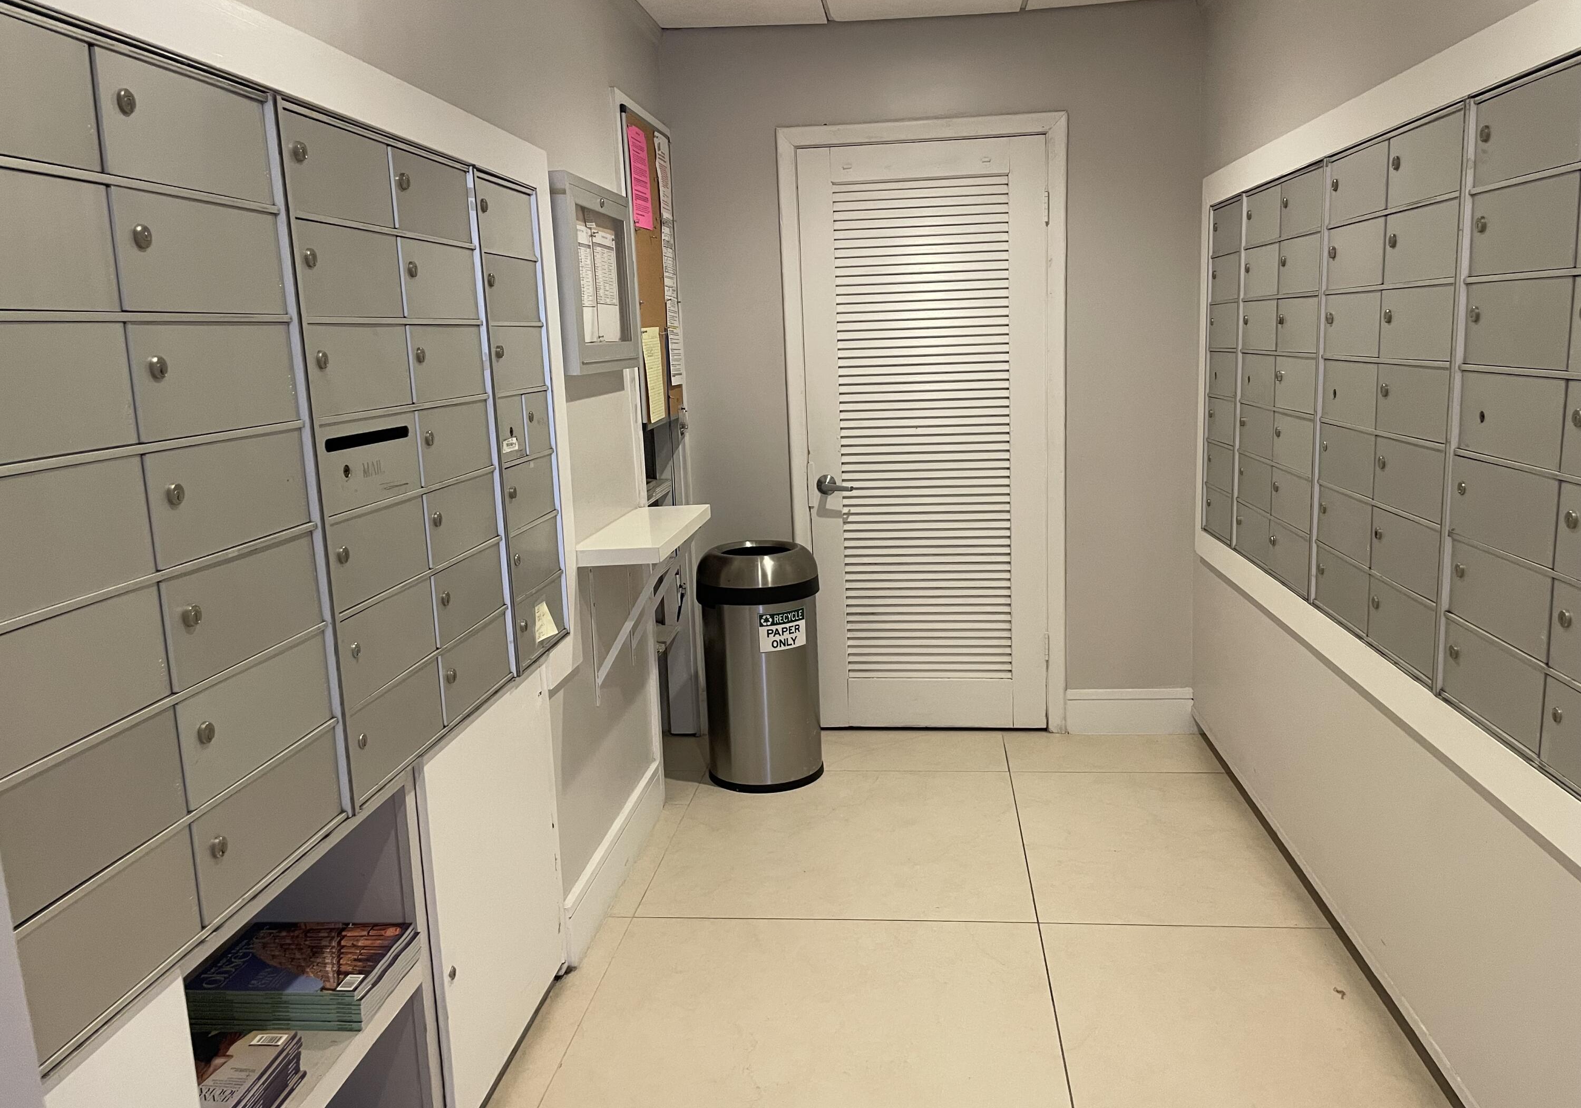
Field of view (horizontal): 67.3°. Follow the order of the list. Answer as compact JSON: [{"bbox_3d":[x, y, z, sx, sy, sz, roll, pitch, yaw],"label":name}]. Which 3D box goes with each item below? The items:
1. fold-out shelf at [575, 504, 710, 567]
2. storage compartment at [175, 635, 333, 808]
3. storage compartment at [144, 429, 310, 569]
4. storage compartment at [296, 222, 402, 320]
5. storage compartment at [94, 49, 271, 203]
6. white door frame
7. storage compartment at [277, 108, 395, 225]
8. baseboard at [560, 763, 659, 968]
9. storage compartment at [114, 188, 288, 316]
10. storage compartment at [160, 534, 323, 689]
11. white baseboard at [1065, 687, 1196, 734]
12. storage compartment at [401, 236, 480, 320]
[{"bbox_3d":[-0.381,-0.058,3.257,0.200,0.038,0.720,-1,10,7],"label":"fold-out shelf"},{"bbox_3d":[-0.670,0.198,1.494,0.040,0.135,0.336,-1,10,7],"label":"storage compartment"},{"bbox_3d":[-0.831,-0.072,1.483,0.300,0.133,0.340,-1,10,7],"label":"storage compartment"},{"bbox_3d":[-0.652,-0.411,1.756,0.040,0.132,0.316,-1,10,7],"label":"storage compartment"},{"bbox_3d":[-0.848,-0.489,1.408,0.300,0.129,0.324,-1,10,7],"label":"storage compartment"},{"bbox_3d":[0.474,-0.389,4.121,0.949,2.119,0.080,-1,10,7],"label":"white door frame"},{"bbox_3d":[-0.806,-0.555,1.770,0.300,0.133,0.313,-1,10,7],"label":"storage compartment"},{"bbox_3d":[-0.468,0.805,3.258,0.025,0.158,1.003,-1,10,7],"label":"baseboard"},{"bbox_3d":[-0.842,-0.351,1.434,0.300,0.129,0.332,-1,10,7],"label":"storage compartment"},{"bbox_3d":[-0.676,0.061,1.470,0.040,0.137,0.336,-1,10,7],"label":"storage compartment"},{"bbox_3d":[1.195,0.560,4.192,0.427,0.167,0.025,-1,10,7],"label":"white baseboard"},{"bbox_3d":[-0.764,-0.479,2.117,0.300,0.132,0.325,-1,10,7],"label":"storage compartment"}]

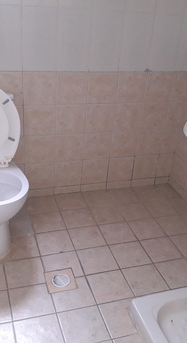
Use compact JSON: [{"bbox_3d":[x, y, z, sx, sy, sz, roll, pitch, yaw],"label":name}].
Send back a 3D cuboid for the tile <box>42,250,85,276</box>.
[{"bbox_3d":[-0.166,0.512,1.926,0.200,0.010,0.200,-5,30,-18],"label":"tile"}]

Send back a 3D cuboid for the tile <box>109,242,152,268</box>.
[{"bbox_3d":[0.215,0.484,2.064,0.200,0.009,0.198,-5,30,-18],"label":"tile"}]

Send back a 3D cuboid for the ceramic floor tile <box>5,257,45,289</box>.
[{"bbox_3d":[-0.358,0.533,1.882,0.199,0.010,0.198,-5,30,-18],"label":"ceramic floor tile"}]

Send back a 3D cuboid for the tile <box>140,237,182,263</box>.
[{"bbox_3d":[0.403,0.466,2.115,0.199,0.012,0.198,-5,30,-18],"label":"tile"}]

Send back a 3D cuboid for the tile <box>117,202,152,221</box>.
[{"bbox_3d":[0.286,0.280,2.453,0.199,0.010,0.198,-5,30,-18],"label":"tile"}]

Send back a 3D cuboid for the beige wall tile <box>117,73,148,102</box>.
[{"bbox_3d":[0.251,-0.548,2.343,0.200,0.200,0.010,-5,30,-18],"label":"beige wall tile"}]

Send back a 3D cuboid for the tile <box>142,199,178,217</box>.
[{"bbox_3d":[0.471,0.263,2.501,0.199,0.012,0.198,-5,30,-18],"label":"tile"}]

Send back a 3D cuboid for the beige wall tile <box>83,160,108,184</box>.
[{"bbox_3d":[0.012,0.000,2.556,0.199,0.200,0.012,-5,30,-18],"label":"beige wall tile"}]

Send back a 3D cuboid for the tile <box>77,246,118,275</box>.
[{"bbox_3d":[0.024,0.500,2.002,0.200,0.009,0.198,-5,30,-18],"label":"tile"}]

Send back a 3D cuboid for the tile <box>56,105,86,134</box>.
[{"bbox_3d":[-0.147,-0.339,2.314,0.199,0.200,0.010,-5,30,-18],"label":"tile"}]

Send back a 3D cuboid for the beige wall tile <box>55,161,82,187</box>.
[{"bbox_3d":[-0.178,0.017,2.481,0.198,0.198,0.010,-5,30,-18],"label":"beige wall tile"}]

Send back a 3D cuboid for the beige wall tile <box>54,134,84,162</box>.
[{"bbox_3d":[-0.163,-0.160,2.404,0.200,0.200,0.009,-5,30,-18],"label":"beige wall tile"}]

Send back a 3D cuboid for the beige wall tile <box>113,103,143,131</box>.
[{"bbox_3d":[0.235,-0.371,2.437,0.200,0.200,0.010,-5,30,-18],"label":"beige wall tile"}]

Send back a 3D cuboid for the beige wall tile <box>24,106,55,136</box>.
[{"bbox_3d":[-0.338,-0.322,2.240,0.199,0.200,0.012,-5,30,-18],"label":"beige wall tile"}]

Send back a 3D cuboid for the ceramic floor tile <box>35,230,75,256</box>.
[{"bbox_3d":[-0.227,0.420,2.094,0.200,0.010,0.200,-5,30,-18],"label":"ceramic floor tile"}]

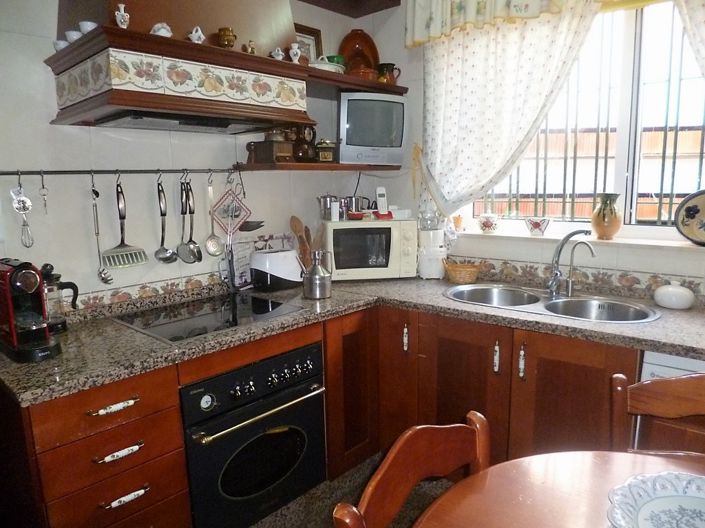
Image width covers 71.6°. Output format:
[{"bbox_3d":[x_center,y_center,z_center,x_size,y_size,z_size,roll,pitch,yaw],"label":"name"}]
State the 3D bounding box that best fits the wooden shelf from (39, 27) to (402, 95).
[{"bbox_3d":[-0.409,-0.762,2.053,0.545,0.045,1.410,7,12,43],"label":"wooden shelf"}]

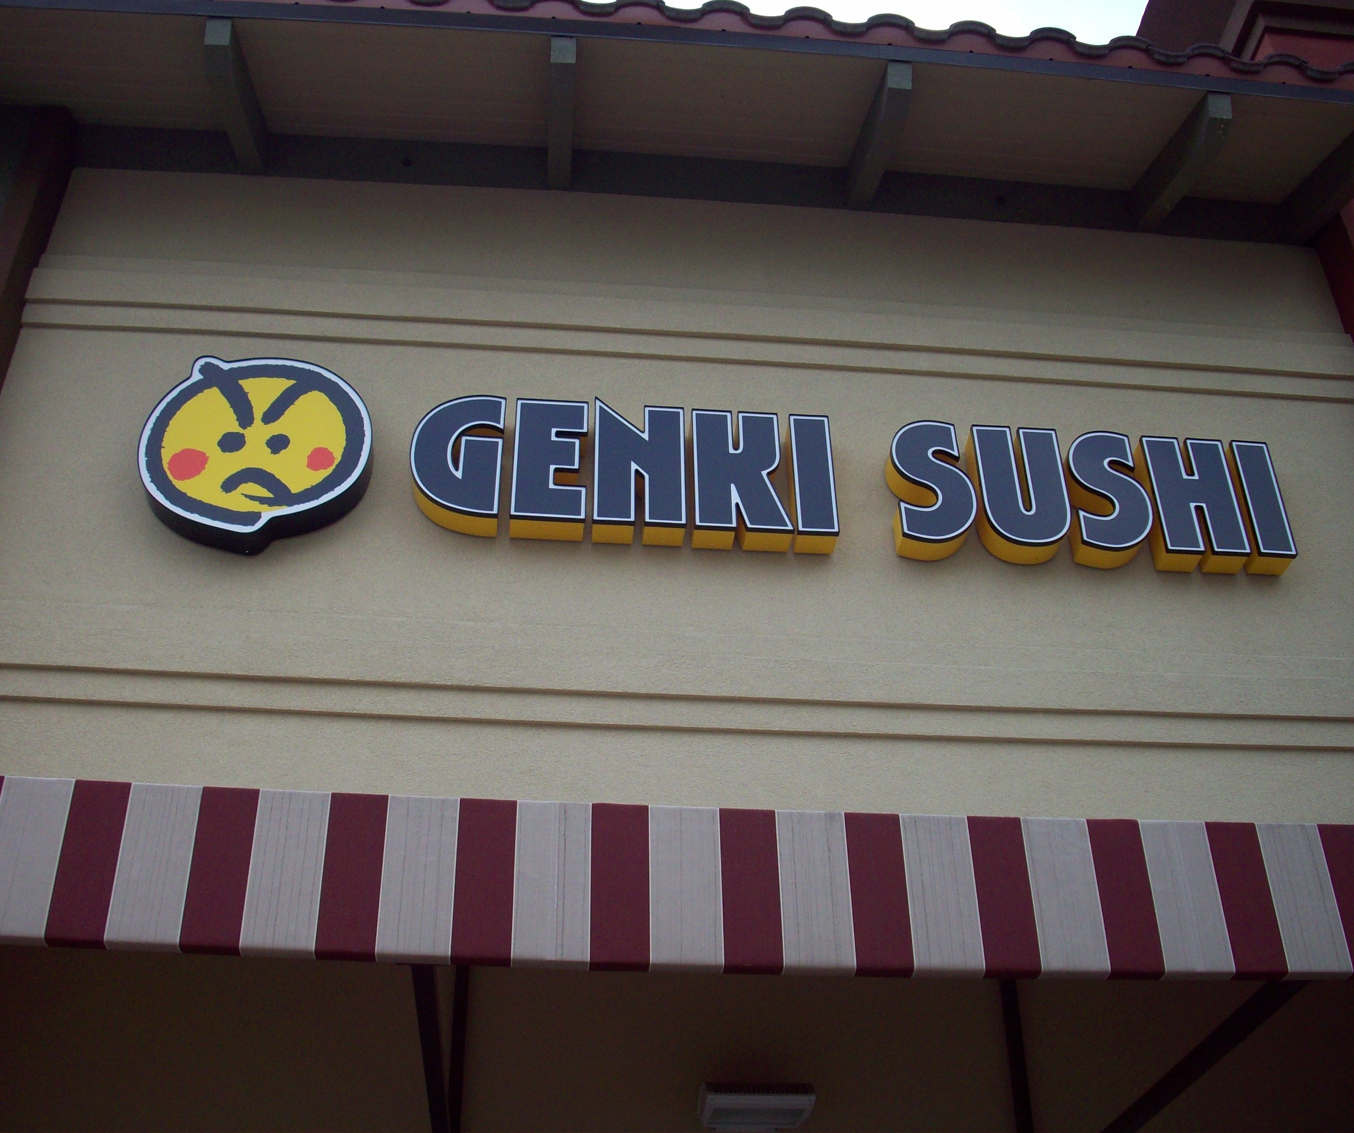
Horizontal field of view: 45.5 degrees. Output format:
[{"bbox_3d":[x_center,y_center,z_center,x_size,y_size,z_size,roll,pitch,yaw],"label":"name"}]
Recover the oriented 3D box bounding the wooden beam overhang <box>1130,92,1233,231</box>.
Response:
[{"bbox_3d":[1.946,-1.543,6.264,0.089,0.220,0.892,2,-12,-4],"label":"wooden beam overhang"}]

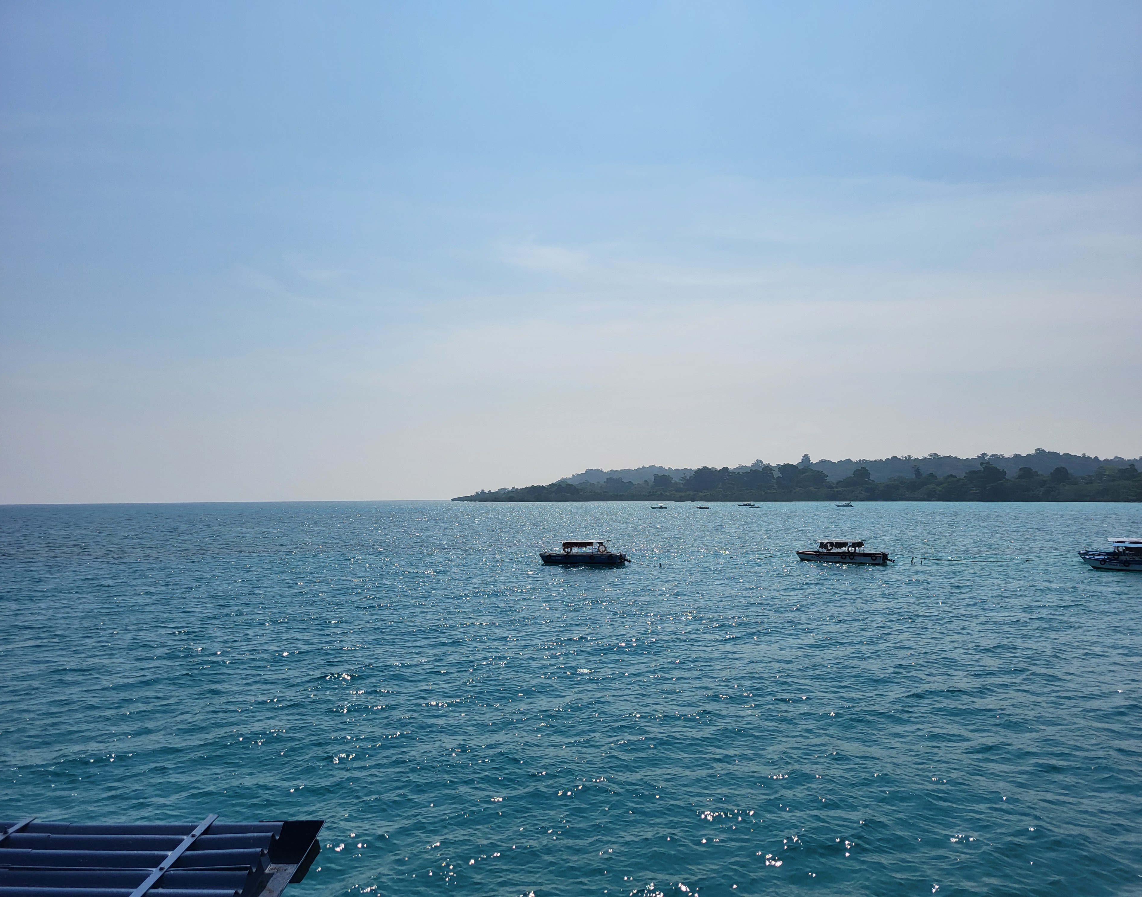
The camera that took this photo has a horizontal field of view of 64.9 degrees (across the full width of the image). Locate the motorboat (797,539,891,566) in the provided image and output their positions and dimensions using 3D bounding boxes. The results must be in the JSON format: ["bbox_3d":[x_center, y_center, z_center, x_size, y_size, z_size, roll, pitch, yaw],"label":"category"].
[{"bbox_3d":[27.215,10.320,89.300,9.000,2.400,2.400,-2,-4,27],"label":"motorboat"}]

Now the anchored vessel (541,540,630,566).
[{"bbox_3d":[1.498,10.143,87.300,8.600,2.400,2.400,-1,-3,11],"label":"anchored vessel"}]

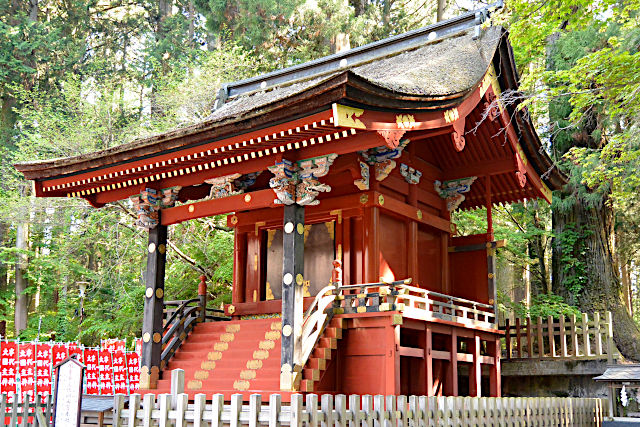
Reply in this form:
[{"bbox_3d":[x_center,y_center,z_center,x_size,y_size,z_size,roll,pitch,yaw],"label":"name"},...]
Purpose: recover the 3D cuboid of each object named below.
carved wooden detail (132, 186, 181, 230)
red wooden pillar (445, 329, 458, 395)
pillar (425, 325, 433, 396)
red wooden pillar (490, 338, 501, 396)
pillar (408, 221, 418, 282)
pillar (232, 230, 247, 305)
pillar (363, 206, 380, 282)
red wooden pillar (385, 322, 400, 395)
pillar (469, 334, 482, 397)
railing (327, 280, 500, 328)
[{"bbox_3d":[-3.059,-0.075,13.378,1.170,0.739,0.739,-9,-16,35],"label":"carved wooden detail"},{"bbox_3d":[2.346,2.698,13.012,0.154,1.188,0.155,-9,-16,35],"label":"red wooden pillar"},{"bbox_3d":[1.776,2.507,12.242,0.154,1.188,0.155,-9,-16,35],"label":"pillar"},{"bbox_3d":[3.496,3.081,14.566,0.154,1.188,0.155,-9,-16,35],"label":"red wooden pillar"},{"bbox_3d":[1.844,1.081,14.553,0.290,1.822,0.290,-9,-16,35],"label":"pillar"},{"bbox_3d":[-1.645,1.075,15.128,0.290,1.632,0.290,1,-13,0],"label":"pillar"},{"bbox_3d":[0.919,0.772,13.304,0.290,1.822,0.290,1,-13,0],"label":"pillar"},{"bbox_3d":[1.149,2.298,11.396,0.154,1.188,0.158,-9,-16,35],"label":"red wooden pillar"},{"bbox_3d":[2.931,2.893,13.803,0.154,1.188,0.155,-9,-16,35],"label":"pillar"},{"bbox_3d":[1.895,1.754,13.283,1.232,0.502,4.092,-9,-16,35],"label":"railing"}]

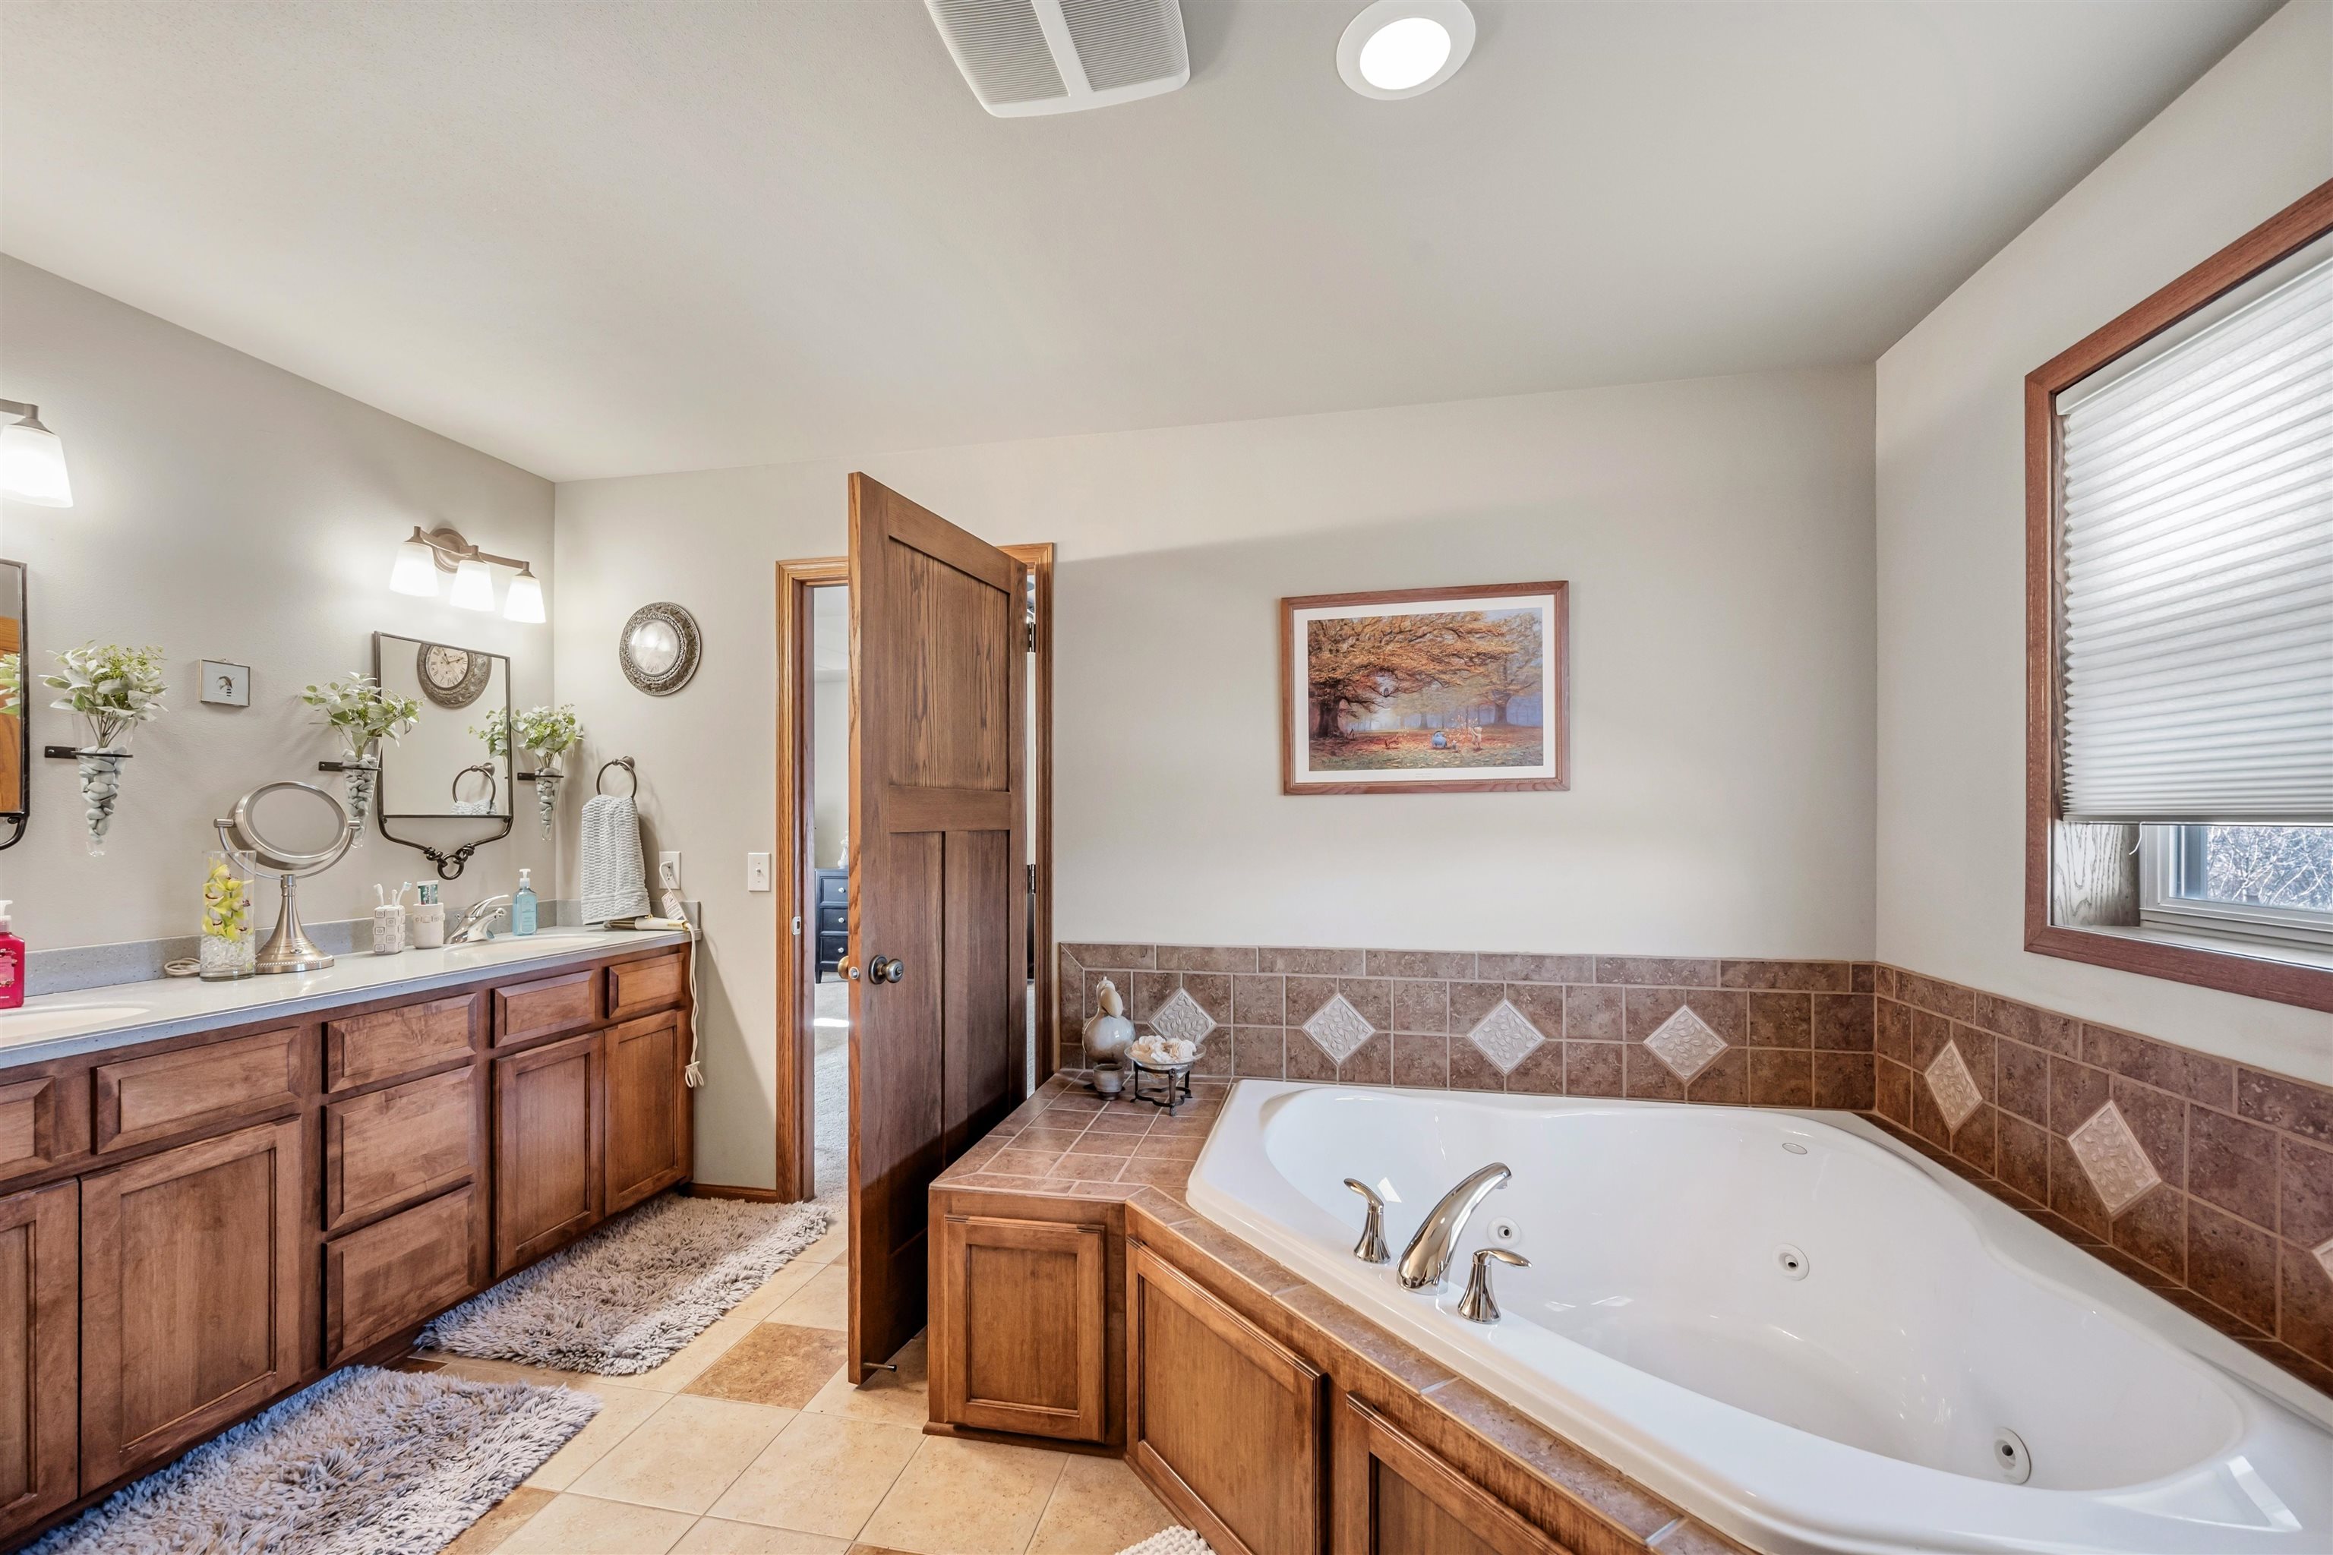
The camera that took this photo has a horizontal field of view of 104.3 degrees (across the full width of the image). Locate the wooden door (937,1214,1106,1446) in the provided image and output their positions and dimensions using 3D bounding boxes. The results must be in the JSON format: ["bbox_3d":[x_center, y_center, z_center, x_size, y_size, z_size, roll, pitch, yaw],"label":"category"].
[{"bbox_3d":[-0.289,1.120,1.856,0.350,0.436,0.022,0,-1,12],"label":"wooden door"}]

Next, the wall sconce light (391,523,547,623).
[{"bbox_3d":[-2.171,-0.645,2.818,0.157,0.252,0.454,0,-1,11],"label":"wall sconce light"}]

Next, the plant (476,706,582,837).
[{"bbox_3d":[-2.082,-0.018,3.074,0.170,0.457,0.205,0,-1,12],"label":"plant"}]

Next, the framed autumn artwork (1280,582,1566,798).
[{"bbox_3d":[0.728,-0.243,2.583,0.785,0.575,0.026,0,-1,12],"label":"framed autumn artwork"}]

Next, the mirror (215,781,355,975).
[{"bbox_3d":[-2.205,0.248,2.285,0.175,0.467,0.293,0,-1,17],"label":"mirror"}]

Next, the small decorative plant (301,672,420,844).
[{"bbox_3d":[-2.191,-0.047,2.499,0.190,0.480,0.235,0,-1,12],"label":"small decorative plant"}]

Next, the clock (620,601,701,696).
[{"bbox_3d":[-1.731,-0.439,3.105,0.323,0.323,0.050,0,-1,11],"label":"clock"}]

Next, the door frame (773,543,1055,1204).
[{"bbox_3d":[-0.811,0.341,2.959,0.965,2.115,0.140,0,-1,12],"label":"door frame"}]

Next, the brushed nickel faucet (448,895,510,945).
[{"bbox_3d":[-2.078,0.433,2.775,0.165,0.137,0.130,0,-1,12],"label":"brushed nickel faucet"}]

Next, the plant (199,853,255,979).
[{"bbox_3d":[-2.232,0.330,2.155,0.093,0.300,0.093,0,-1,11],"label":"plant"}]

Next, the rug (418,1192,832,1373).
[{"bbox_3d":[-1.451,1.371,2.564,0.586,0.040,0.879,0,-1,11],"label":"rug"}]

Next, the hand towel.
[{"bbox_3d":[-1.882,0.275,3.094,0.247,0.449,0.091,0,-1,11],"label":"hand towel"}]

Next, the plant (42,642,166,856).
[{"bbox_3d":[-2.325,-0.062,1.992,0.182,0.470,0.192,0,-1,11],"label":"plant"}]

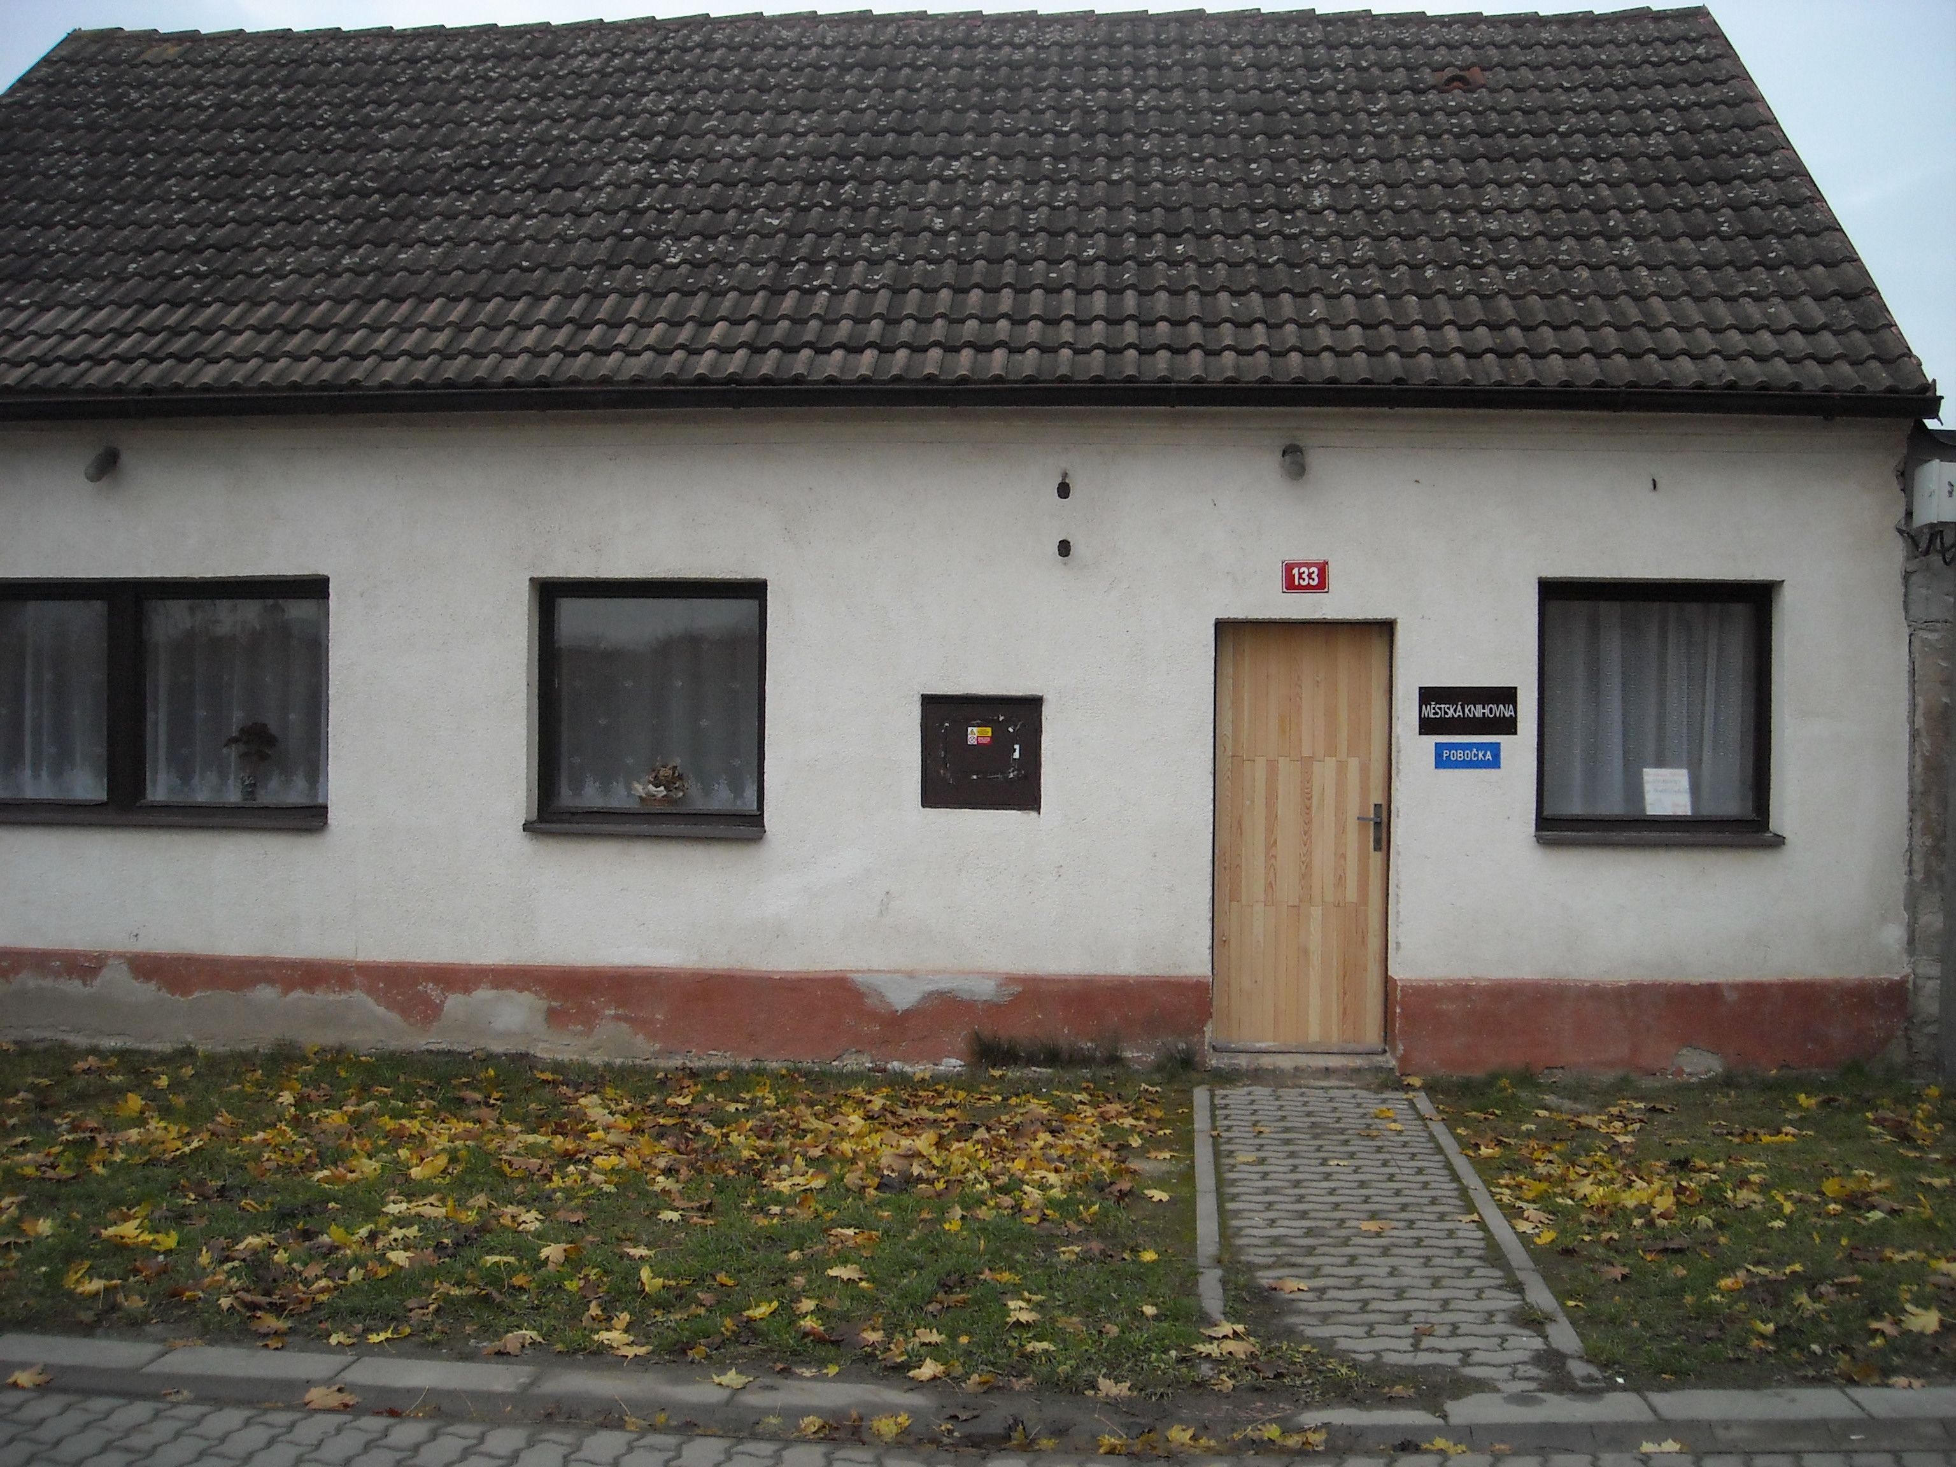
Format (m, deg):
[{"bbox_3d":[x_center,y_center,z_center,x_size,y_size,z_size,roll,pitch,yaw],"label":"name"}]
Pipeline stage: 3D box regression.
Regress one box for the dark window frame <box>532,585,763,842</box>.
[{"bbox_3d":[-1.523,-0.111,9.153,1.106,1.202,0.160,1,0,4],"label":"dark window frame"}]

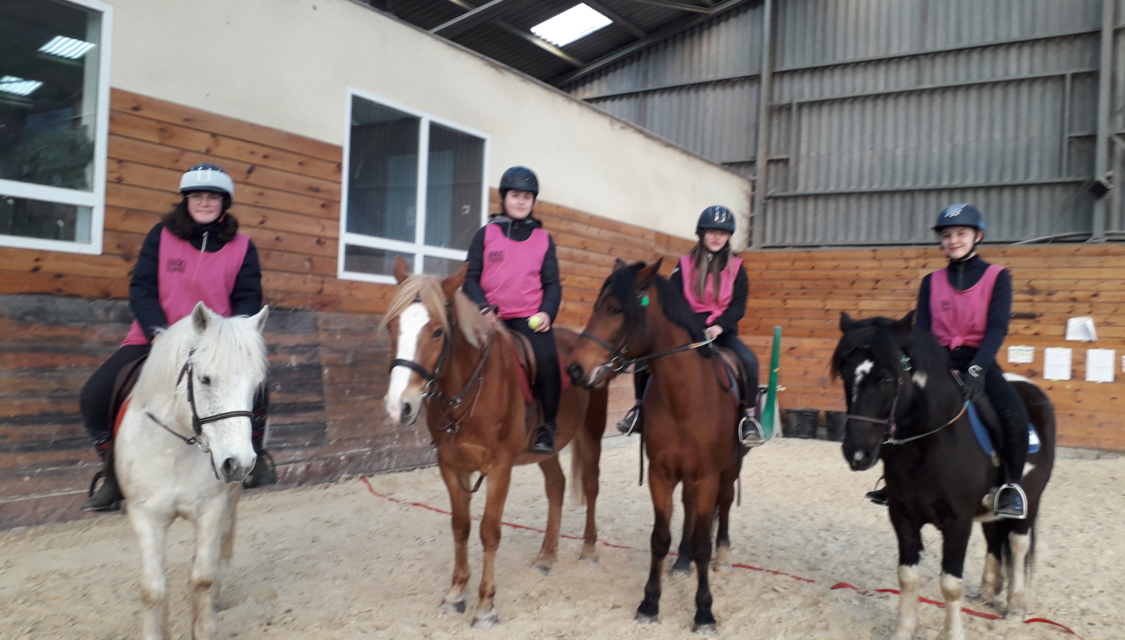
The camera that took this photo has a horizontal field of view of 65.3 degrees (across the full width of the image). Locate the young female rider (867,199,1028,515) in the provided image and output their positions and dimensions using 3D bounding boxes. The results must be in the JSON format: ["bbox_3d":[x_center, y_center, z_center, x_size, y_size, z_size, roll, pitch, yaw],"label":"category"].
[{"bbox_3d":[1.885,0.175,4.203,0.700,1.490,0.600,1,-1,39],"label":"young female rider"}]

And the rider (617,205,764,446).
[{"bbox_3d":[0.725,0.013,4.616,0.740,1.300,0.600,2,-1,15],"label":"rider"}]

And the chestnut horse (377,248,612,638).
[{"bbox_3d":[-0.261,0.613,4.696,0.560,1.710,1.900,2,-1,24],"label":"chestnut horse"}]

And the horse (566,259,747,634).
[{"bbox_3d":[0.607,0.621,4.715,0.740,1.760,1.800,2,-1,15],"label":"horse"}]

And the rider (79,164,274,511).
[{"bbox_3d":[-1.587,0.078,3.810,0.780,1.550,0.650,2,-1,-18],"label":"rider"}]

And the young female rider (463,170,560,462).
[{"bbox_3d":[-0.292,-0.069,4.678,0.680,1.530,0.600,2,-1,22],"label":"young female rider"}]

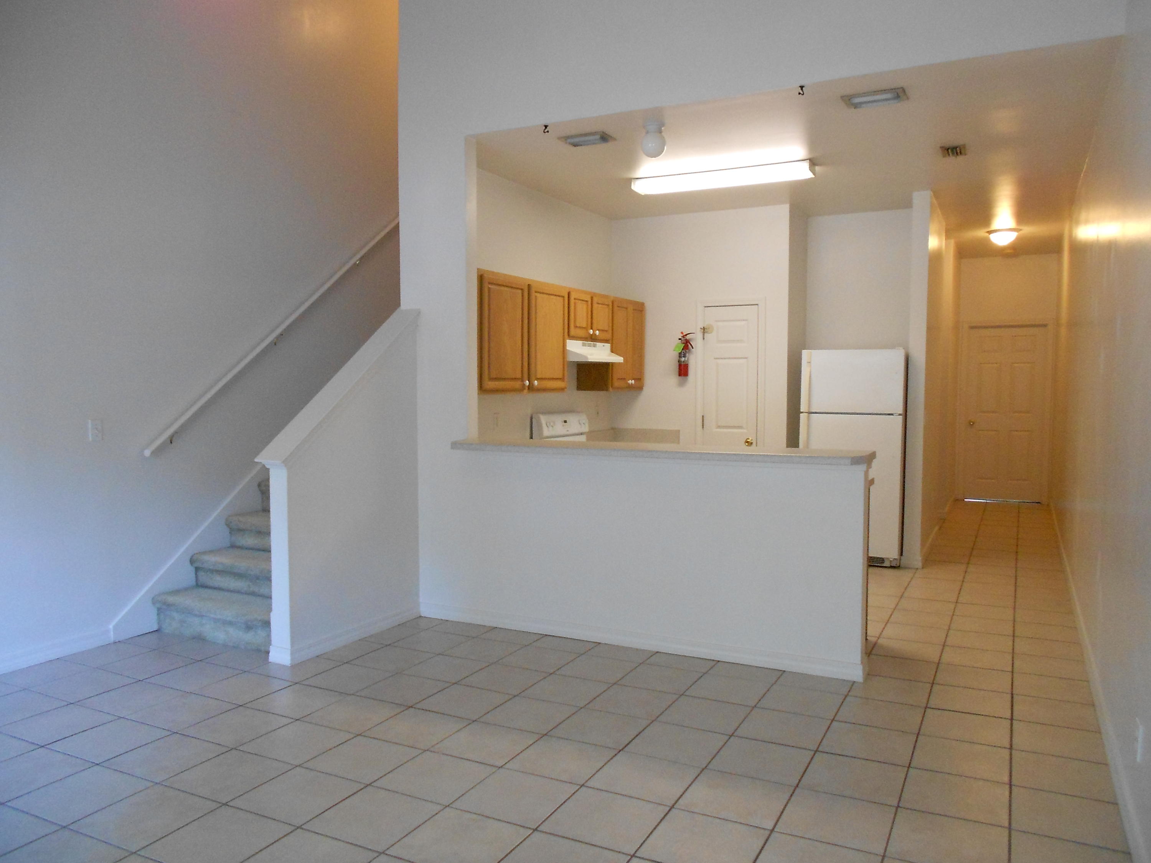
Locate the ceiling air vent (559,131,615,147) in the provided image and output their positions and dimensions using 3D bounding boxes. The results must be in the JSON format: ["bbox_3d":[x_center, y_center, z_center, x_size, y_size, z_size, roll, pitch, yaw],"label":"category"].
[{"bbox_3d":[0.074,-1.658,4.931,0.295,0.022,0.200,1,4,27],"label":"ceiling air vent"}]

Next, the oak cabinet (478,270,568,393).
[{"bbox_3d":[-0.442,-0.619,5.654,0.322,0.736,1.119,1,3,27],"label":"oak cabinet"}]

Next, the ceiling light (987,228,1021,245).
[{"bbox_3d":[3.989,-1.807,8.038,0.308,0.131,0.308,1,3,27],"label":"ceiling light"}]

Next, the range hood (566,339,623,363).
[{"bbox_3d":[0.038,-0.590,6.459,0.443,0.154,0.747,1,3,27],"label":"range hood"}]

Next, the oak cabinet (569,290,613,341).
[{"bbox_3d":[-0.017,-0.850,6.473,0.322,0.369,0.747,1,3,27],"label":"oak cabinet"}]

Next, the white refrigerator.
[{"bbox_3d":[2.258,0.182,6.899,0.764,1.647,0.722,1,3,27],"label":"white refrigerator"}]

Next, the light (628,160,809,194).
[{"bbox_3d":[0.986,-1.712,5.838,1.210,0.079,0.210,1,3,27],"label":"light"}]

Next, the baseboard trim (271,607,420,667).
[{"bbox_3d":[-1.226,1.085,4.715,0.151,0.087,1.031,1,3,27],"label":"baseboard trim"}]

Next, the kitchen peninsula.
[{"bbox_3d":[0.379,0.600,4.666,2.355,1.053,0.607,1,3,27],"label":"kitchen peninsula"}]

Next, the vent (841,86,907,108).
[{"bbox_3d":[1.483,-1.631,4.282,0.288,0.040,0.195,1,3,27],"label":"vent"}]

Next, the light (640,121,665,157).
[{"bbox_3d":[0.423,-1.574,4.679,0.141,0.188,0.141,0,3,0],"label":"light"}]

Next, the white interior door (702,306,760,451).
[{"bbox_3d":[1.280,-0.025,7.143,0.453,2.027,0.052,1,3,27],"label":"white interior door"}]

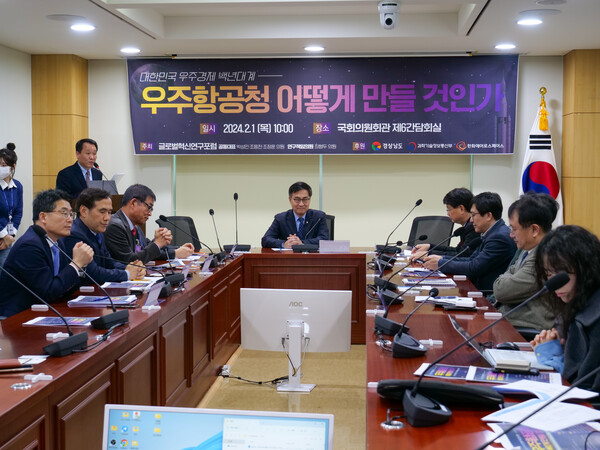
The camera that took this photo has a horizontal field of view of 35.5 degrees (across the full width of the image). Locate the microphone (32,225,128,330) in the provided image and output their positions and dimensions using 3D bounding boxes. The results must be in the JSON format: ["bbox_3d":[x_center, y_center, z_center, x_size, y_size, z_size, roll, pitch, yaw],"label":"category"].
[{"bbox_3d":[-0.990,0.221,4.253,0.410,0.450,0.210,1,4,24],"label":"microphone"}]

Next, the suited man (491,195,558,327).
[{"bbox_3d":[0.994,0.484,4.142,0.660,1.260,0.520,0,3,1],"label":"suited man"}]

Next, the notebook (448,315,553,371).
[{"bbox_3d":[0.655,0.388,3.106,0.310,0.138,0.320,0,3,7],"label":"notebook"}]

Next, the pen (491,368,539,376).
[{"bbox_3d":[0.666,0.456,2.893,0.143,0.014,0.014,1,3,19],"label":"pen"}]

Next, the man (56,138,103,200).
[{"bbox_3d":[-1.990,0.056,8.634,0.500,1.695,0.360,-4,5,-45],"label":"man"}]

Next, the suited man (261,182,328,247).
[{"bbox_3d":[-0.021,0.278,8.135,0.580,1.304,0.680,0,4,4],"label":"suited man"}]

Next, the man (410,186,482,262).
[{"bbox_3d":[1.177,0.351,7.220,0.680,1.264,0.500,0,4,1],"label":"man"}]

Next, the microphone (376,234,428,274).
[{"bbox_3d":[0.723,0.172,6.609,0.380,0.260,0.220,-1,4,-17],"label":"microphone"}]

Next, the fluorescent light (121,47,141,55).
[{"bbox_3d":[-1.608,-1.652,8.812,0.180,0.040,0.180,0,4,4],"label":"fluorescent light"}]

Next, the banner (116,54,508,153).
[{"bbox_3d":[0.230,-1.195,9.357,3.910,0.980,0.020,0,3,4],"label":"banner"}]

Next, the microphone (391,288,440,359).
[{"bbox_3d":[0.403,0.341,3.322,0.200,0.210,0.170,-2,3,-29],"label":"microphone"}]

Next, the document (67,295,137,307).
[{"bbox_3d":[-0.953,0.374,4.564,0.305,0.025,0.220,0,3,4],"label":"document"}]

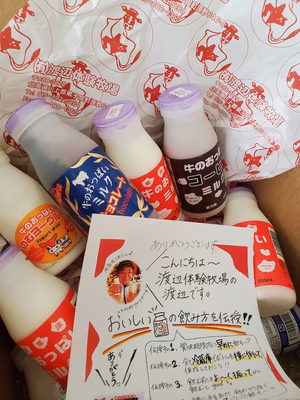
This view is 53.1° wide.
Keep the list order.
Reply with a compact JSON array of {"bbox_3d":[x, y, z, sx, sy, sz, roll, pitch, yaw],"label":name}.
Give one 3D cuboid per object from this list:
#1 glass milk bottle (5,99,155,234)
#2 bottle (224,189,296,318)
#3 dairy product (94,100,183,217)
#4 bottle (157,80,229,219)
[{"bbox_3d":[-0.056,-0.018,0.248,0.056,0.056,0.134,-42,100,-13],"label":"glass milk bottle"},{"bbox_3d":[0.107,0.049,0.319,0.056,0.056,0.134,22,45,-25],"label":"bottle"},{"bbox_3d":[-0.011,-0.026,0.296,0.056,0.134,0.056,-2,41,25],"label":"dairy product"},{"bbox_3d":[0.044,-0.046,0.312,0.056,0.134,0.056,-13,37,10],"label":"bottle"}]

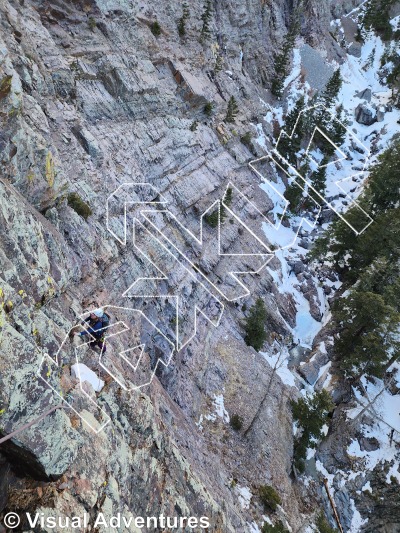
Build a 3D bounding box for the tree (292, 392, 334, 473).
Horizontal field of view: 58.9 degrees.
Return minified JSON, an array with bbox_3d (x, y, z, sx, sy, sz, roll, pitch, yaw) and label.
[{"bbox_3d":[8.569,12.116,26.073,2.990,9.500,2.990,1,35,0],"label":"tree"}]

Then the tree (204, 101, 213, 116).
[{"bbox_3d":[1.243,-22.803,51.132,1.160,2.130,1.160,1,35,0],"label":"tree"}]

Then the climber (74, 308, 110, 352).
[{"bbox_3d":[-2.696,1.590,8.800,0.750,1.400,0.700,-5,35,-21],"label":"climber"}]

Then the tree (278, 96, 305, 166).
[{"bbox_3d":[11.232,-15.794,42.000,2.480,8.000,2.480,9,33,0],"label":"tree"}]

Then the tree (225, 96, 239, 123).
[{"bbox_3d":[4.758,-23.406,52.854,2.110,3.570,2.110,1,35,0],"label":"tree"}]

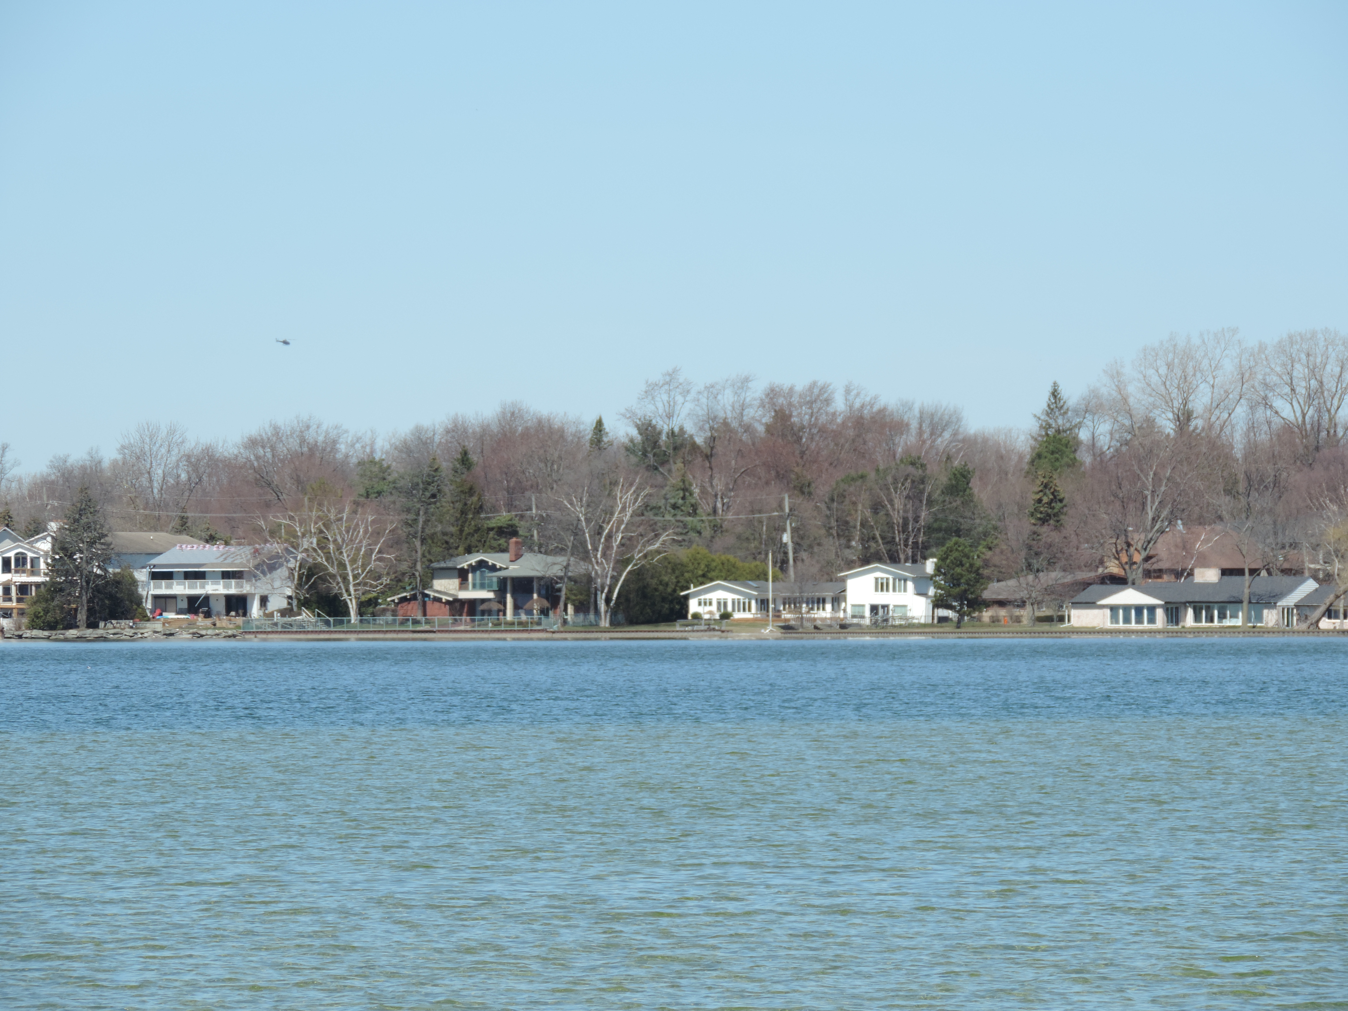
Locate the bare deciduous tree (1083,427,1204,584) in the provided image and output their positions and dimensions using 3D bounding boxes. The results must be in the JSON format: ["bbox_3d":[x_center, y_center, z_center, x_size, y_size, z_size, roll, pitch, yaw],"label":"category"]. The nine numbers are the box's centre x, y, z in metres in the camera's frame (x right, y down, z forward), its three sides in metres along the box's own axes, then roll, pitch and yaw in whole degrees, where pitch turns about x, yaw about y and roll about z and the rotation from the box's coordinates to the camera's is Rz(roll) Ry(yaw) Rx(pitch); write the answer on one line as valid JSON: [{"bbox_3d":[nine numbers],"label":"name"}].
[{"bbox_3d":[48.158,1.836,1098.000,12.418,19.760,12.418,0,-1,0],"label":"bare deciduous tree"}]

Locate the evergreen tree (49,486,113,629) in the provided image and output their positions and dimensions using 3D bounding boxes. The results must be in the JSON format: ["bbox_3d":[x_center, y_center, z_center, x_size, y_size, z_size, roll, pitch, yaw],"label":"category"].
[{"bbox_3d":[-58.965,5.184,1065.000,6.389,14.244,6.389,0,-1,0],"label":"evergreen tree"}]

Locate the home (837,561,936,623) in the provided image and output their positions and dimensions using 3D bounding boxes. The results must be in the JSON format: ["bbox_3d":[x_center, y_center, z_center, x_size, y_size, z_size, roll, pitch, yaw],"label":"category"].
[{"bbox_3d":[22.357,8.762,1080.000,8.800,6.370,11.000,0,-1,26],"label":"home"}]

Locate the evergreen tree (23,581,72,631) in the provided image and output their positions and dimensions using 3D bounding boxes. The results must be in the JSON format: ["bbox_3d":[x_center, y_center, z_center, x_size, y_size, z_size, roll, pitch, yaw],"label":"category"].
[{"bbox_3d":[-64.485,10.359,1103.000,4.800,4.990,4.400,0,-1,0],"label":"evergreen tree"}]

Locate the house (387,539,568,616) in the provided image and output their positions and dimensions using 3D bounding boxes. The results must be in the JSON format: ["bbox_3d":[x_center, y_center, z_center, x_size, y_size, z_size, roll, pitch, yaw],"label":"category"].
[{"bbox_3d":[-19.382,7.451,1098.000,16.000,8.310,12.000,0,-1,25],"label":"house"}]

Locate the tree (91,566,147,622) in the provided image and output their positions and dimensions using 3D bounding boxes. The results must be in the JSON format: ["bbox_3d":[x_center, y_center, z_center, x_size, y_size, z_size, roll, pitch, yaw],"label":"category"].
[{"bbox_3d":[-56.952,9.339,1101.000,5.900,5.790,4.800,0,-1,0],"label":"tree"}]

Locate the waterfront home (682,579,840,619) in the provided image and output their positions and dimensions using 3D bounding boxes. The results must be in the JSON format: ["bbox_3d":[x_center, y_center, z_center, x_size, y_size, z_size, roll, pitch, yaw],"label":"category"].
[{"bbox_3d":[9.044,9.523,1082.000,15.800,4.043,11.000,0,-1,16],"label":"waterfront home"}]

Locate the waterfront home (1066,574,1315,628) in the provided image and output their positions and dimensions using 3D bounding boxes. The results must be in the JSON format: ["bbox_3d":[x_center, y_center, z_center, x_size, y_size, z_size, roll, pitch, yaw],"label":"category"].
[{"bbox_3d":[51.637,9.548,1064.000,22.500,5.390,11.000,0,-1,24],"label":"waterfront home"}]

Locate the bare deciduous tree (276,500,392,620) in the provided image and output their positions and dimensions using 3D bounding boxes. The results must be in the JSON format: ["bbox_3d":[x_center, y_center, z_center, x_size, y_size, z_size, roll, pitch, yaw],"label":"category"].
[{"bbox_3d":[-33.935,5.472,1070.000,12.206,12.311,11.000,0,-1,0],"label":"bare deciduous tree"}]

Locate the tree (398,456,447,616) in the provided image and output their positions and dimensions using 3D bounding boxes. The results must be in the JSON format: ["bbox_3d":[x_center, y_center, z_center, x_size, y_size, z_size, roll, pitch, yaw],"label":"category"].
[{"bbox_3d":[-25.612,3.141,1092.000,5.000,16.480,5.000,0,-1,0],"label":"tree"}]

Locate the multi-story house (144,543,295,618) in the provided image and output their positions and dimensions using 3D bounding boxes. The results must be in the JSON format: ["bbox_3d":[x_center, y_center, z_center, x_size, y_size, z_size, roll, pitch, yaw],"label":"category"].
[{"bbox_3d":[-46.539,7.729,1107.000,12.600,7.730,11.500,0,-1,26],"label":"multi-story house"}]

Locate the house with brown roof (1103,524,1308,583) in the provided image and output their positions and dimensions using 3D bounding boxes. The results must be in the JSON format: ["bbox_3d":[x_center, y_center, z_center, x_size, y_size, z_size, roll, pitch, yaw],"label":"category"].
[{"bbox_3d":[55.522,6.322,1118.000,21.439,8.796,14.000,0,-1,18],"label":"house with brown roof"}]

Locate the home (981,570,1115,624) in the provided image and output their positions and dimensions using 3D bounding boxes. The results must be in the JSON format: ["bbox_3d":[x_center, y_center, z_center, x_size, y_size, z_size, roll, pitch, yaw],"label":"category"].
[{"bbox_3d":[38.322,9.300,1087.000,12.000,5.450,10.000,0,-1,24],"label":"home"}]

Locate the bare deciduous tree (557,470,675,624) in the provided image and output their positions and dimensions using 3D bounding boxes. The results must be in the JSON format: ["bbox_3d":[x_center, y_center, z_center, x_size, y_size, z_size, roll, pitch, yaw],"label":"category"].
[{"bbox_3d":[-5.693,4.176,1082.000,12.100,16.120,11.000,0,-1,0],"label":"bare deciduous tree"}]

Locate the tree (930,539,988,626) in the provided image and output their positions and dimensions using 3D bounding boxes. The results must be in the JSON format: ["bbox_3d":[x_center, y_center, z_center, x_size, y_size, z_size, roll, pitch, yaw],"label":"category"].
[{"bbox_3d":[28.514,7.653,1066.000,5.766,9.120,5.766,0,-1,0],"label":"tree"}]

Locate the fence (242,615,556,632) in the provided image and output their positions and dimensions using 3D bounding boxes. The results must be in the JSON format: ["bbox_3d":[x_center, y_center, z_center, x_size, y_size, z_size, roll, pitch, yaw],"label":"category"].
[{"bbox_3d":[-27.155,11.701,1060.000,31.064,1.512,0.200,0,-1,8],"label":"fence"}]

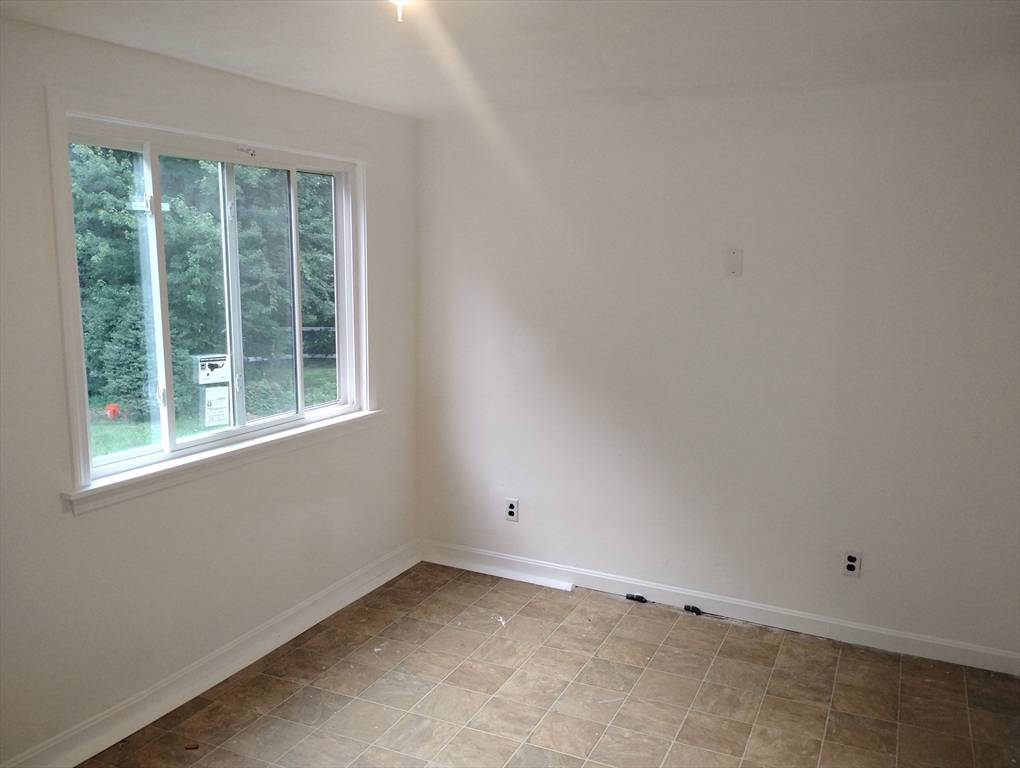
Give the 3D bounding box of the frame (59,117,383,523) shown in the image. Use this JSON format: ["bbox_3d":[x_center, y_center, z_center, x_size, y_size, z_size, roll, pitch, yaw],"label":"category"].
[{"bbox_3d":[-1.024,-0.331,3.268,0.110,1.290,1.640,4,9,26],"label":"frame"}]

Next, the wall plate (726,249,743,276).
[{"bbox_3d":[0.974,-0.524,3.580,0.070,0.115,0.009,4,9,26],"label":"wall plate"}]

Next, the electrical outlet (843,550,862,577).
[{"bbox_3d":[1.460,0.768,3.525,0.070,0.114,0.010,4,9,26],"label":"electrical outlet"}]

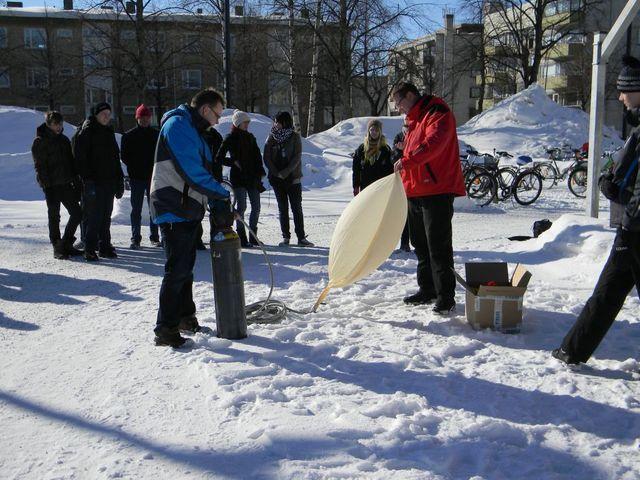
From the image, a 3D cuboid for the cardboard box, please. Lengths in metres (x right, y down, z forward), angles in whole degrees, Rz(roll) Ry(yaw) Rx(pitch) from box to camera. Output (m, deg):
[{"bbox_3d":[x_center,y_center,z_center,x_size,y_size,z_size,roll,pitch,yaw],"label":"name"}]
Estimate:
[{"bbox_3d":[1.286,0.434,5.691,0.550,0.430,0.370,-1,9,0],"label":"cardboard box"}]

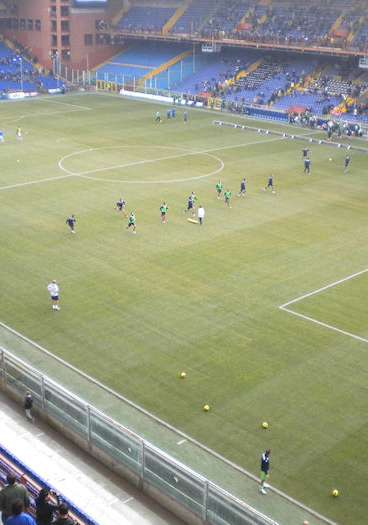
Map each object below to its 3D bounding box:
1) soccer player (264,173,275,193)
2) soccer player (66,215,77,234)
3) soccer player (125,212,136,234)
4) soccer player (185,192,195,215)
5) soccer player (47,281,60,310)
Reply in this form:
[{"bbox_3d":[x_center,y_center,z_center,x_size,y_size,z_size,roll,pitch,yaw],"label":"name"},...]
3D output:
[{"bbox_3d":[8.787,-8.067,71.813,0.950,1.780,0.550,13,24,29],"label":"soccer player"},{"bbox_3d":[-9.268,-3.217,58.610,0.700,1.650,0.700,19,27,38],"label":"soccer player"},{"bbox_3d":[-4.387,-3.296,58.881,1.000,1.740,0.650,16,26,35],"label":"soccer player"},{"bbox_3d":[0.531,-5.207,64.098,0.950,1.720,0.600,16,25,34],"label":"soccer player"},{"bbox_3d":[-8.236,2.026,44.687,0.550,1.830,0.620,11,23,26],"label":"soccer player"}]

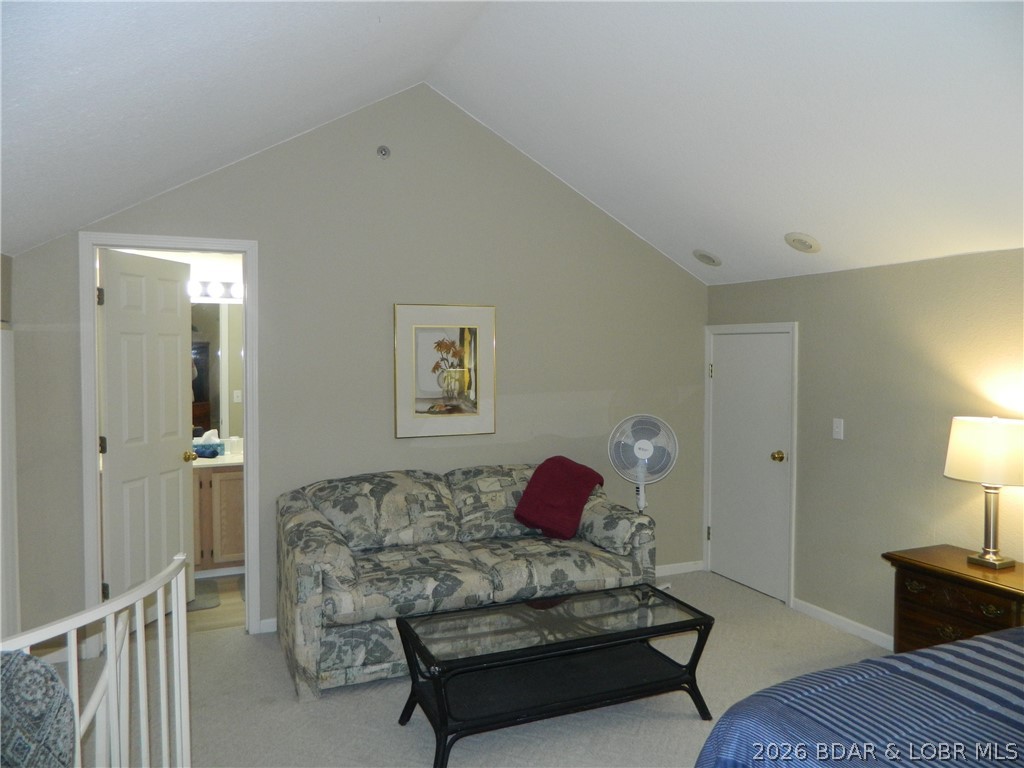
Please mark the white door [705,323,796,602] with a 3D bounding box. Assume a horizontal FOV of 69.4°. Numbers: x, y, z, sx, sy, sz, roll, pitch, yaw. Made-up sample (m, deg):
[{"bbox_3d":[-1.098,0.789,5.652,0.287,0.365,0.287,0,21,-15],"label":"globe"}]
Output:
[{"bbox_3d":[1.550,0.477,4.851,0.060,1.710,0.820,-1,3,-23],"label":"white door"}]

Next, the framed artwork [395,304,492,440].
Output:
[{"bbox_3d":[-0.385,-0.076,4.382,0.620,0.772,0.030,-1,3,-23],"label":"framed artwork"}]

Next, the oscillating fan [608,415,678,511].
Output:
[{"bbox_3d":[0.825,0.769,4.663,0.460,1.150,0.430,1,3,10],"label":"oscillating fan"}]

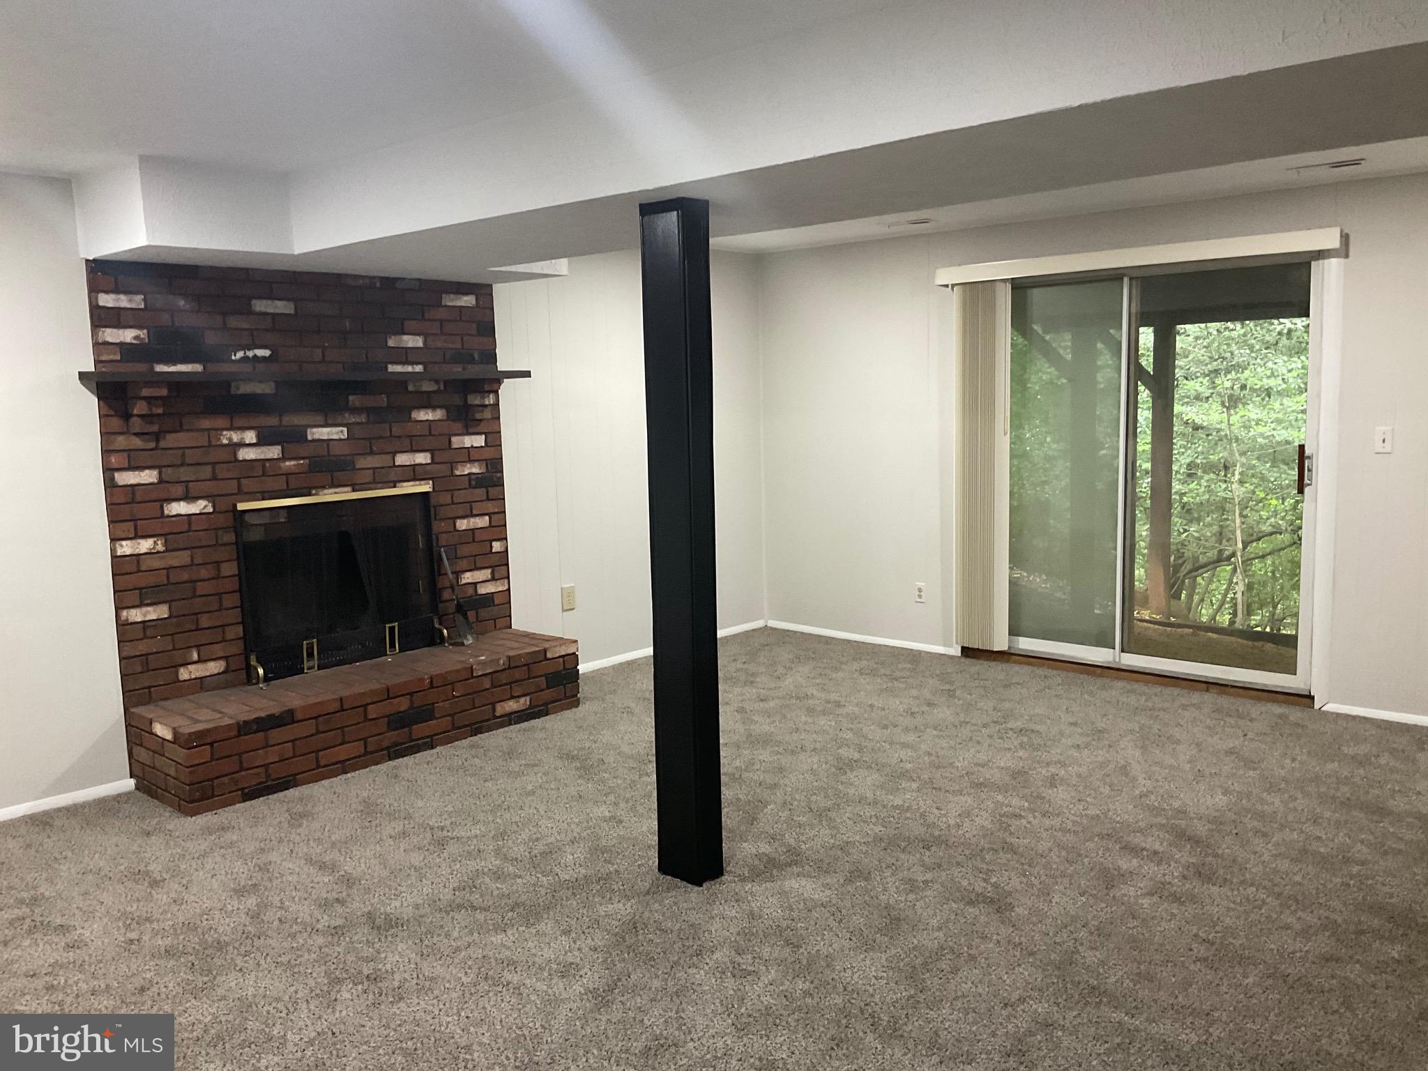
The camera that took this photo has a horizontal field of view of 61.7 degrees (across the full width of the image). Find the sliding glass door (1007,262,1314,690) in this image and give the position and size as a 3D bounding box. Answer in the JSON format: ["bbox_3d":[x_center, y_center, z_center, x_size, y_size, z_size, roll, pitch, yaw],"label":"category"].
[{"bbox_3d":[2.065,-0.318,5.979,1.763,1.995,0.105,5,9,42],"label":"sliding glass door"}]

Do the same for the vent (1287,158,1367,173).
[{"bbox_3d":[2.439,-1.470,4.748,0.296,0.026,0.142,5,9,42],"label":"vent"}]

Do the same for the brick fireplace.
[{"bbox_3d":[-1.494,-0.107,5.160,0.562,2.055,1.928,5,9,42],"label":"brick fireplace"}]

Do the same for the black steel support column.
[{"bbox_3d":[-0.093,0.043,3.628,0.180,2.052,0.112,5,9,42],"label":"black steel support column"}]

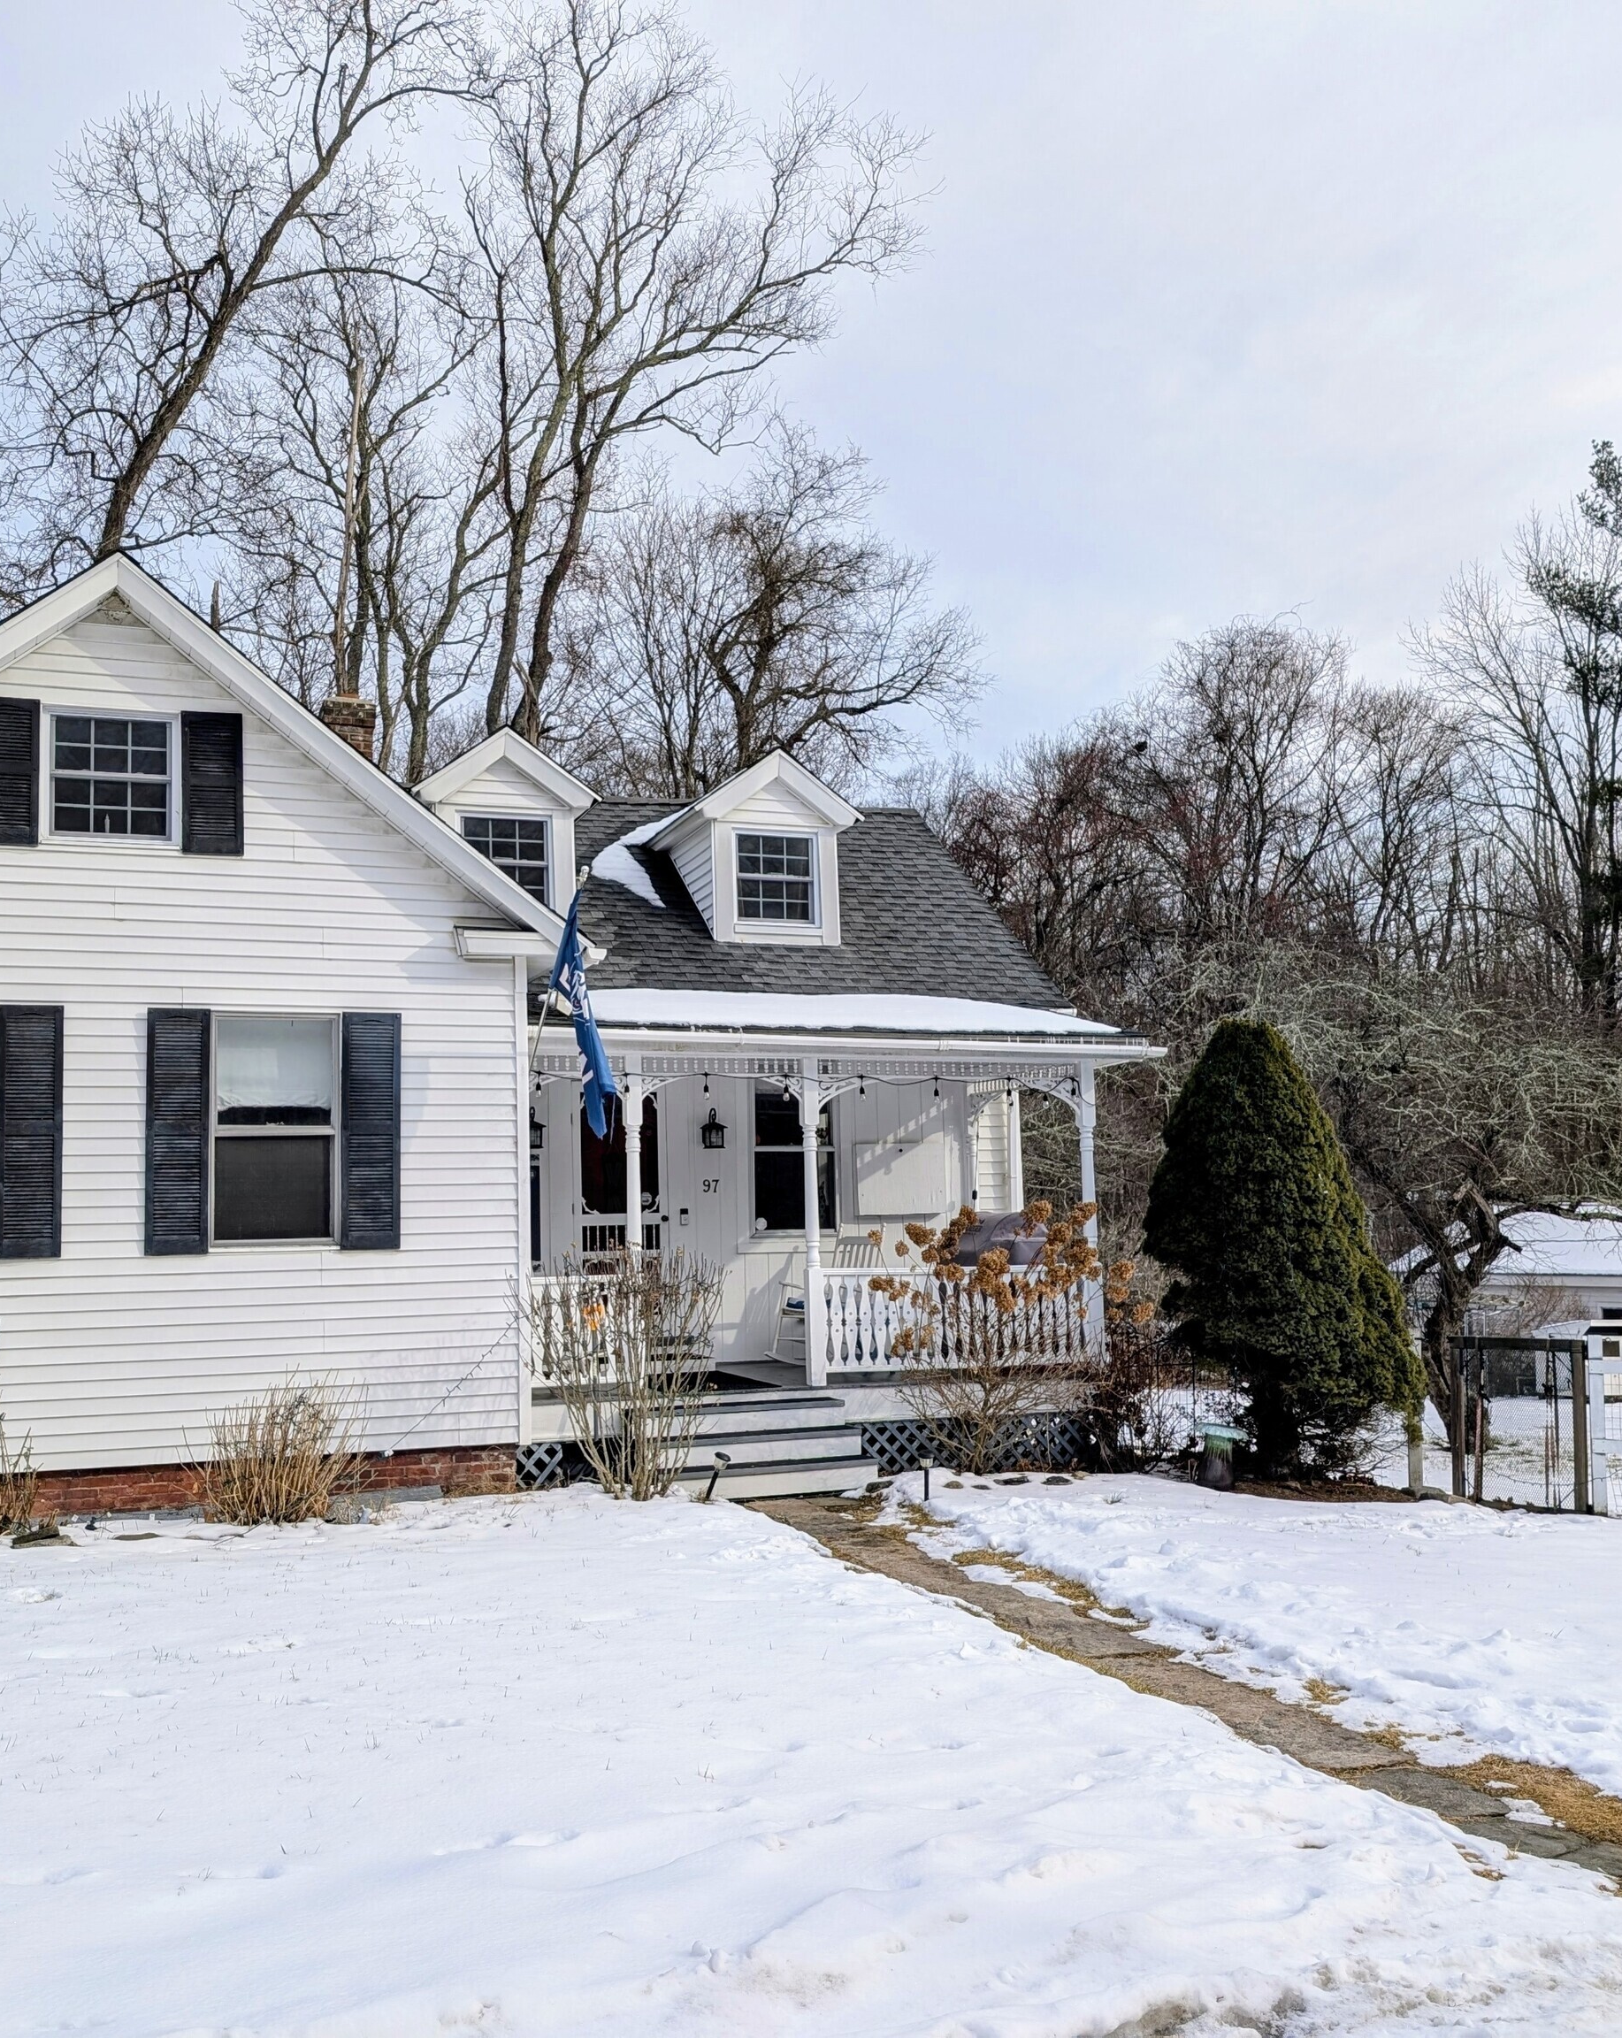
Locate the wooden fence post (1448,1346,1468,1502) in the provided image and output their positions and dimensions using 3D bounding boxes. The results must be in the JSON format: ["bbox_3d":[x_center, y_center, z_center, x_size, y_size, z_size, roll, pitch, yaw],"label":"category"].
[{"bbox_3d":[4.643,2.935,13.561,0.100,1.079,0.100,-6,-8,37],"label":"wooden fence post"}]

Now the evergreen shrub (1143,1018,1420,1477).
[{"bbox_3d":[3.317,1.628,13.587,1.950,3.325,1.950,1,-7,-21],"label":"evergreen shrub"}]

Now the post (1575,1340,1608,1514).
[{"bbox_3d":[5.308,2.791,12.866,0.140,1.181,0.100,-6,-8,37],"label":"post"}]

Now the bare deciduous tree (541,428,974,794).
[{"bbox_3d":[-0.988,-2.660,36.386,8.200,18.513,7.500,-1,-6,-1],"label":"bare deciduous tree"}]

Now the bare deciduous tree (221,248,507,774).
[{"bbox_3d":[-8.763,-4.407,36.584,6.000,22.376,6.000,0,-7,-14],"label":"bare deciduous tree"}]

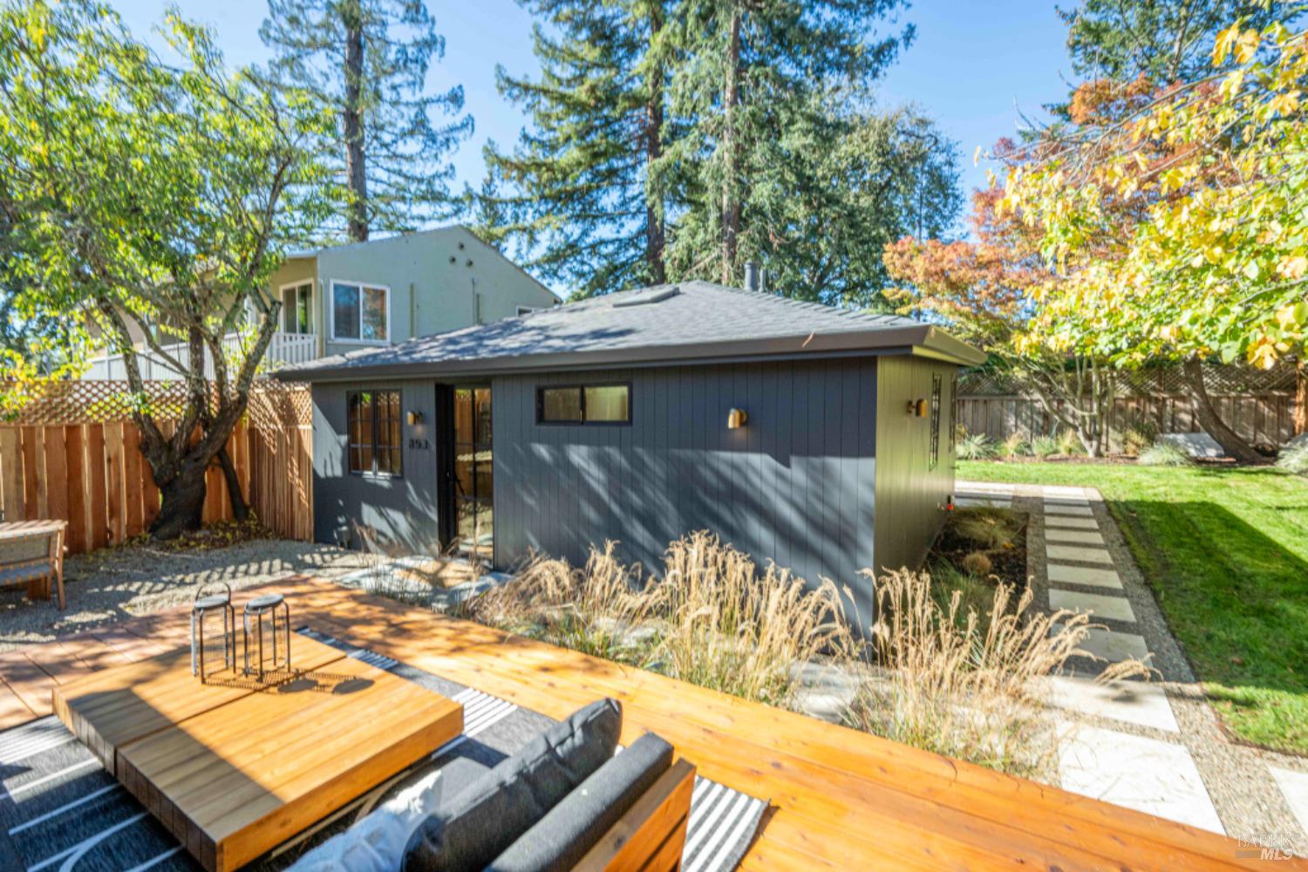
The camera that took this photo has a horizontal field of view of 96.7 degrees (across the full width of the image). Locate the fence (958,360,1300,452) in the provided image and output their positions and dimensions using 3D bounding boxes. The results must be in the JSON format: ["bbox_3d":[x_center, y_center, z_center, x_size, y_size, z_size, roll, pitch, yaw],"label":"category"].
[{"bbox_3d":[11.860,-0.734,15.436,7.541,2.270,0.120,1,4,32],"label":"fence"}]

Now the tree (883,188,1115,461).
[{"bbox_3d":[9.013,-2.867,14.300,6.100,6.800,5.800,1,4,32],"label":"tree"}]

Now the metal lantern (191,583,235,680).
[{"bbox_3d":[-2.446,1.075,3.226,0.138,0.500,0.138,1,4,32],"label":"metal lantern"}]

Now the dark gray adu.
[{"bbox_3d":[0.293,-0.429,8.538,7.653,3.532,7.003,1,4,32],"label":"dark gray adu"}]

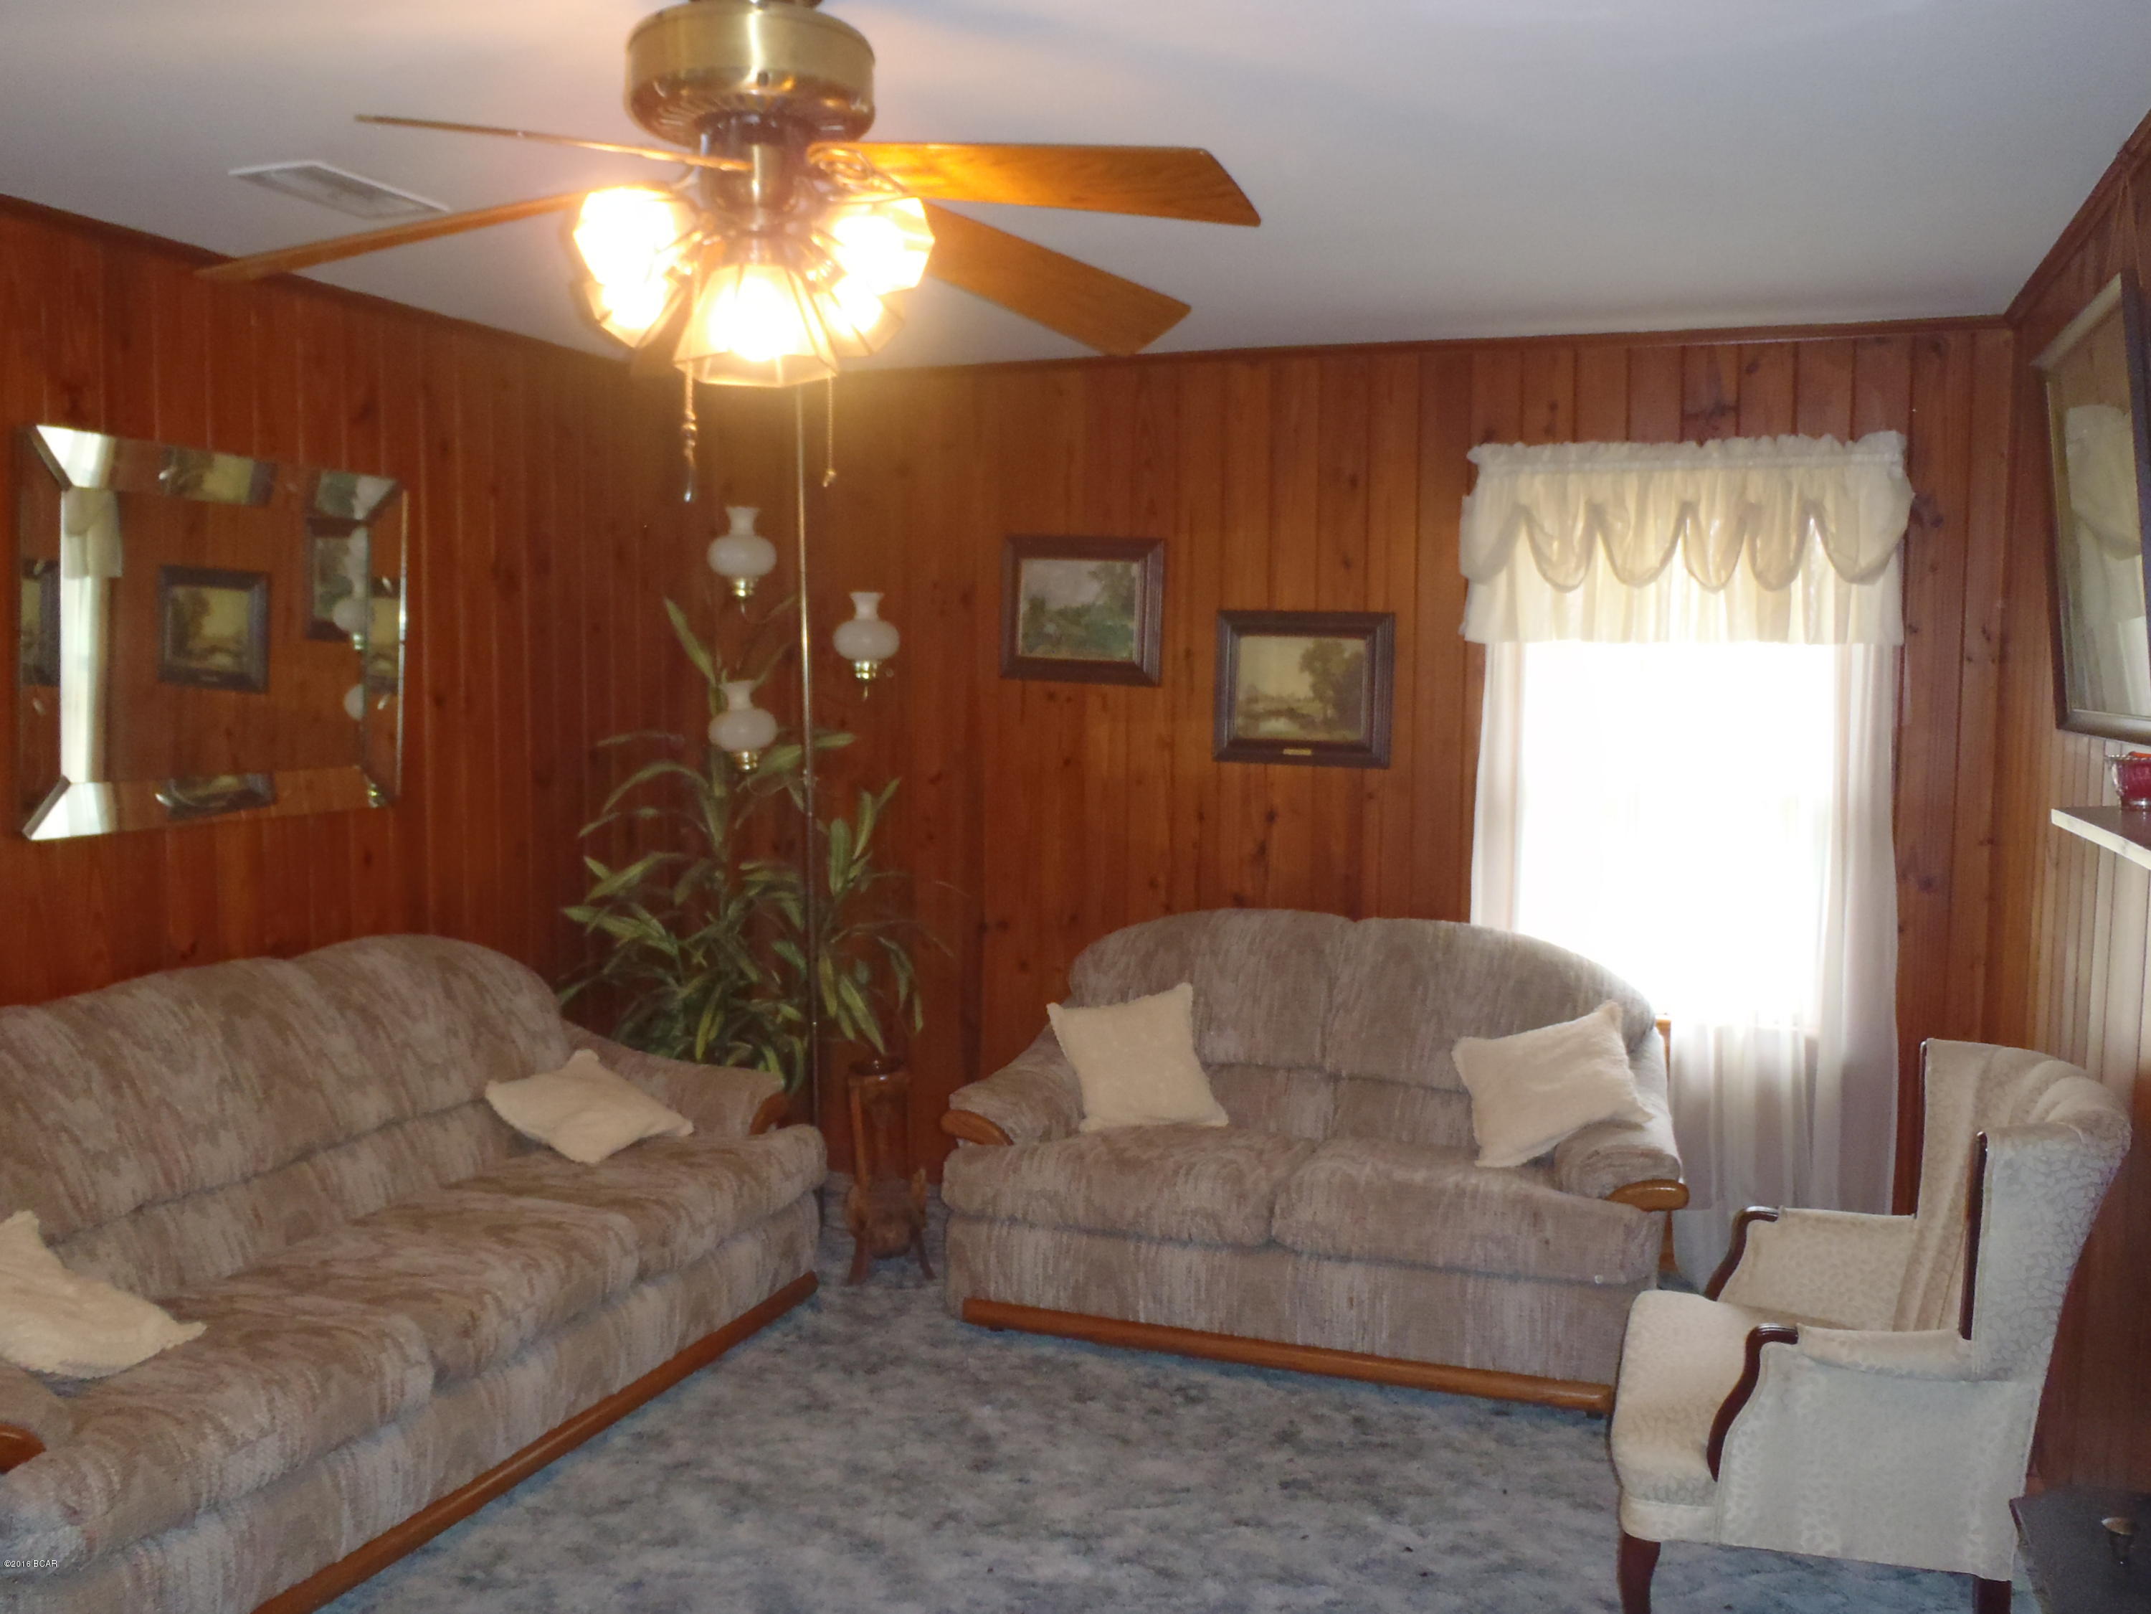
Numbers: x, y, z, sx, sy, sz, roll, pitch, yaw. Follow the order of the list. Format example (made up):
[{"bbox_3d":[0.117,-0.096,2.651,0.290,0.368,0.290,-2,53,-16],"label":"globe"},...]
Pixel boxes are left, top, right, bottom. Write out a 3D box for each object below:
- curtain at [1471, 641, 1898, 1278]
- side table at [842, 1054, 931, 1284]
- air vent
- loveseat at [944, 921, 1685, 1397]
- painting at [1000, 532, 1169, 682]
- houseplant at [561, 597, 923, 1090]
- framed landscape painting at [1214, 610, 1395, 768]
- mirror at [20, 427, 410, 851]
[{"bbox_3d":[1.527,0.324,4.417,1.020,1.800,0.100,2,5,21],"label":"curtain"},{"bbox_3d":[-0.482,0.928,4.512,0.240,0.570,0.240,2,5,21],"label":"side table"},{"bbox_3d":[-1.357,-1.130,3.228,0.195,0.025,0.345,2,5,21],"label":"air vent"},{"bbox_3d":[0.604,0.772,4.267,1.700,0.940,0.950,2,5,21],"label":"loveseat"},{"bbox_3d":[0.019,-0.560,4.982,0.480,0.410,0.040,2,5,21],"label":"painting"},{"bbox_3d":[-0.906,0.288,4.891,0.920,1.770,0.820,2,5,21],"label":"houseplant"},{"bbox_3d":[0.628,-0.322,4.764,0.488,0.415,0.040,2,5,21],"label":"framed landscape painting"},{"bbox_3d":[-1.806,-0.358,3.738,0.050,0.775,0.990,6,6,21],"label":"mirror"}]

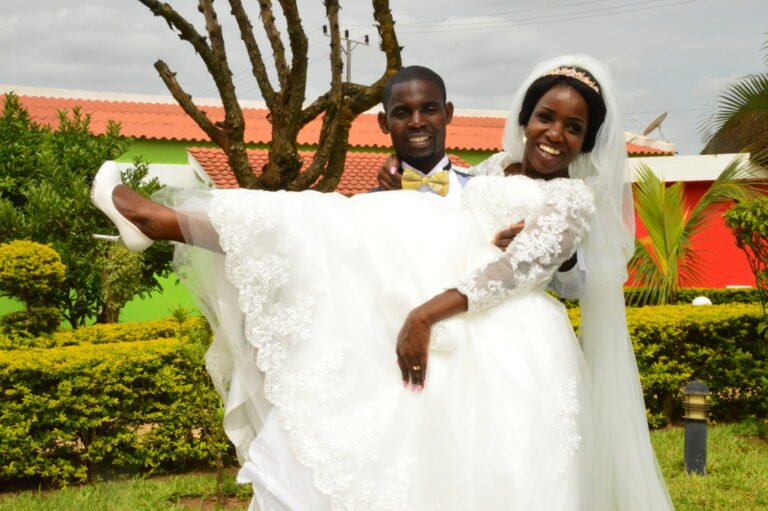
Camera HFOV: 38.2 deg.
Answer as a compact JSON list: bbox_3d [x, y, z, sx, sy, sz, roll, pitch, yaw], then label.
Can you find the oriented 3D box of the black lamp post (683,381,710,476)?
[{"bbox_3d":[1.959,1.088,6.950,0.165,0.605,0.165,0,0,0],"label":"black lamp post"}]

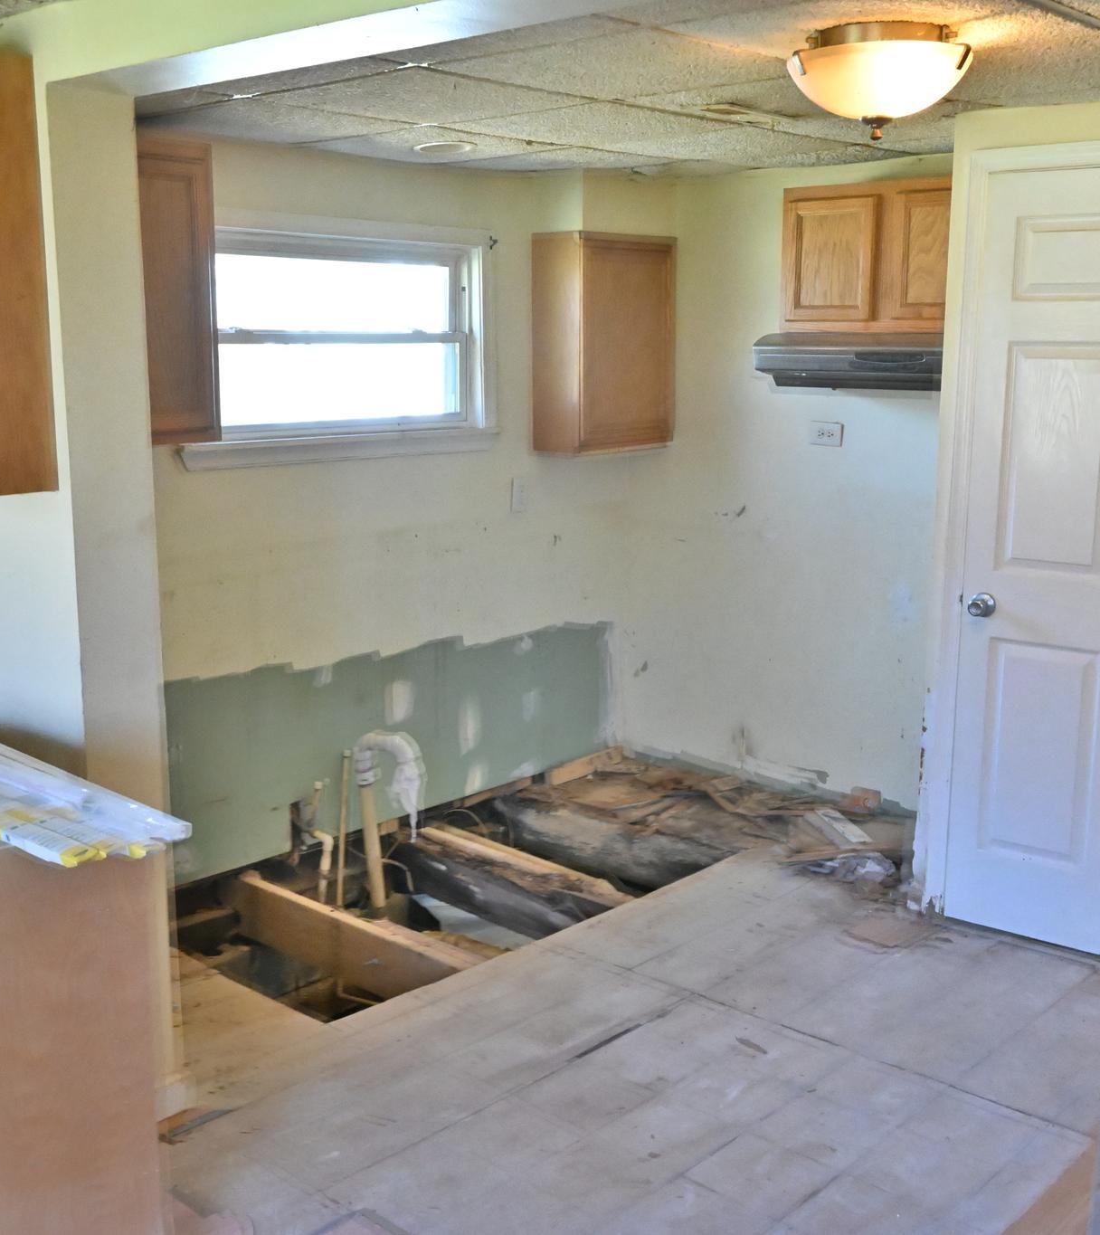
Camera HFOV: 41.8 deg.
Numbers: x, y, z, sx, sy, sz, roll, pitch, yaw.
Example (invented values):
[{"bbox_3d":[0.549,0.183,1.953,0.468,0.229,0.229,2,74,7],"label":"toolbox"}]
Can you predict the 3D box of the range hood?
[{"bbox_3d":[1.080,-0.812,4.542,0.760,0.170,0.470,10,14,42],"label":"range hood"}]

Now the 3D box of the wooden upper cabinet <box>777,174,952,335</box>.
[{"bbox_3d":[1.135,-1.129,4.540,0.760,0.455,0.320,10,14,42],"label":"wooden upper cabinet"}]

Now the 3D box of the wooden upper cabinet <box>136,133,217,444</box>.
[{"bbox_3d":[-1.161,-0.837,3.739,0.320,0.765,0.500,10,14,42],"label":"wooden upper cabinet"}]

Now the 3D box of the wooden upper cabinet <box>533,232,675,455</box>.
[{"bbox_3d":[0.212,-0.999,5.265,0.245,0.760,0.530,10,14,42],"label":"wooden upper cabinet"}]

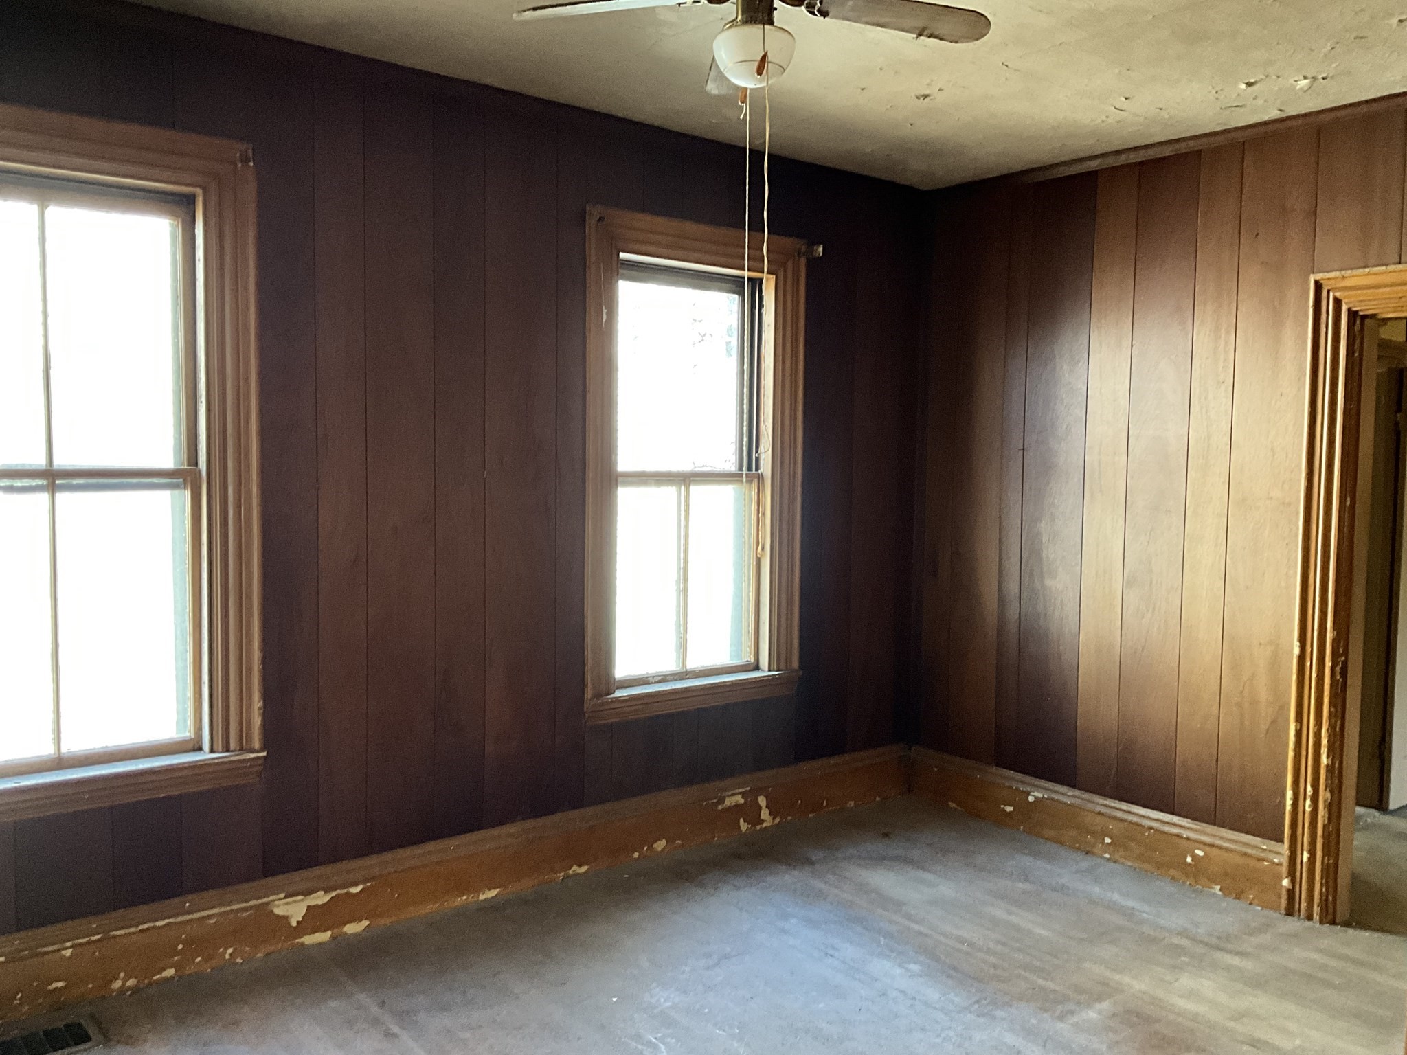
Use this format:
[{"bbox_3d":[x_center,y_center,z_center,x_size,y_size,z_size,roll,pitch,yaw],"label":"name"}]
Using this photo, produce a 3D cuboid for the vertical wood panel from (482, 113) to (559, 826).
[{"bbox_3d":[-0.630,-0.170,4.036,0.280,2.399,0.030,-2,5,-40],"label":"vertical wood panel"}]

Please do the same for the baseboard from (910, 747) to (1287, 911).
[{"bbox_3d":[1.452,1.143,4.637,0.035,0.230,1.635,-2,5,-39],"label":"baseboard"}]

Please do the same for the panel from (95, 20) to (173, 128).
[{"bbox_3d":[-1.525,-1.213,3.161,0.190,0.243,0.020,-2,5,-39],"label":"panel"}]

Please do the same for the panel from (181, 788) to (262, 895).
[{"bbox_3d":[-1.417,0.910,3.464,0.230,0.292,0.030,-2,5,-40],"label":"panel"}]

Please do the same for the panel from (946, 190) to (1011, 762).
[{"bbox_3d":[1.181,-0.202,5.031,0.030,2.424,0.256,-2,5,-40],"label":"panel"}]

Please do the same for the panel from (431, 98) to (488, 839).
[{"bbox_3d":[-0.793,-0.169,3.834,0.197,2.372,0.020,-2,5,-39],"label":"panel"}]

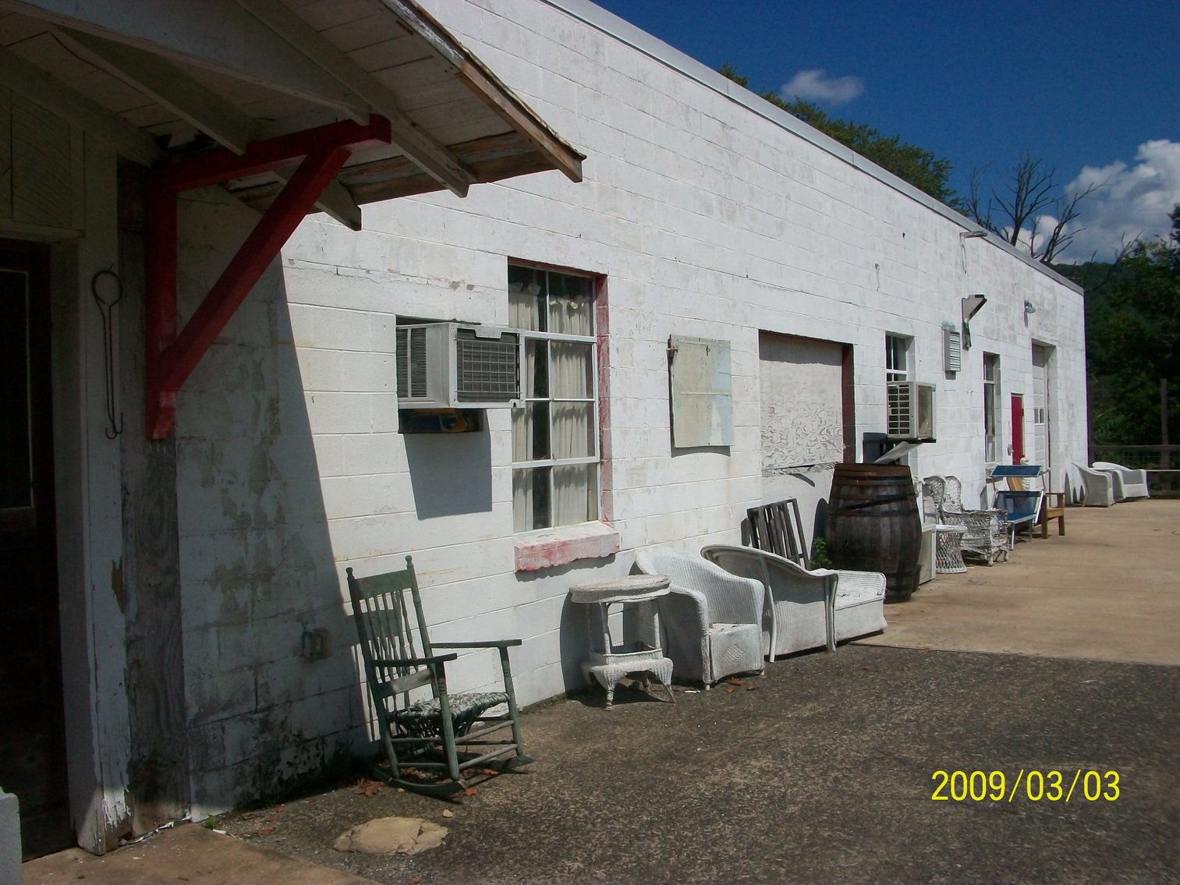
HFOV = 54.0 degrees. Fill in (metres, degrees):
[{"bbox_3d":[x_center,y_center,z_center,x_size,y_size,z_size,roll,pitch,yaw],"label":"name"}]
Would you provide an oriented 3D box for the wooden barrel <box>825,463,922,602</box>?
[{"bbox_3d":[2.612,0.825,10.698,0.870,1.234,0.870,-2,0,32],"label":"wooden barrel"}]

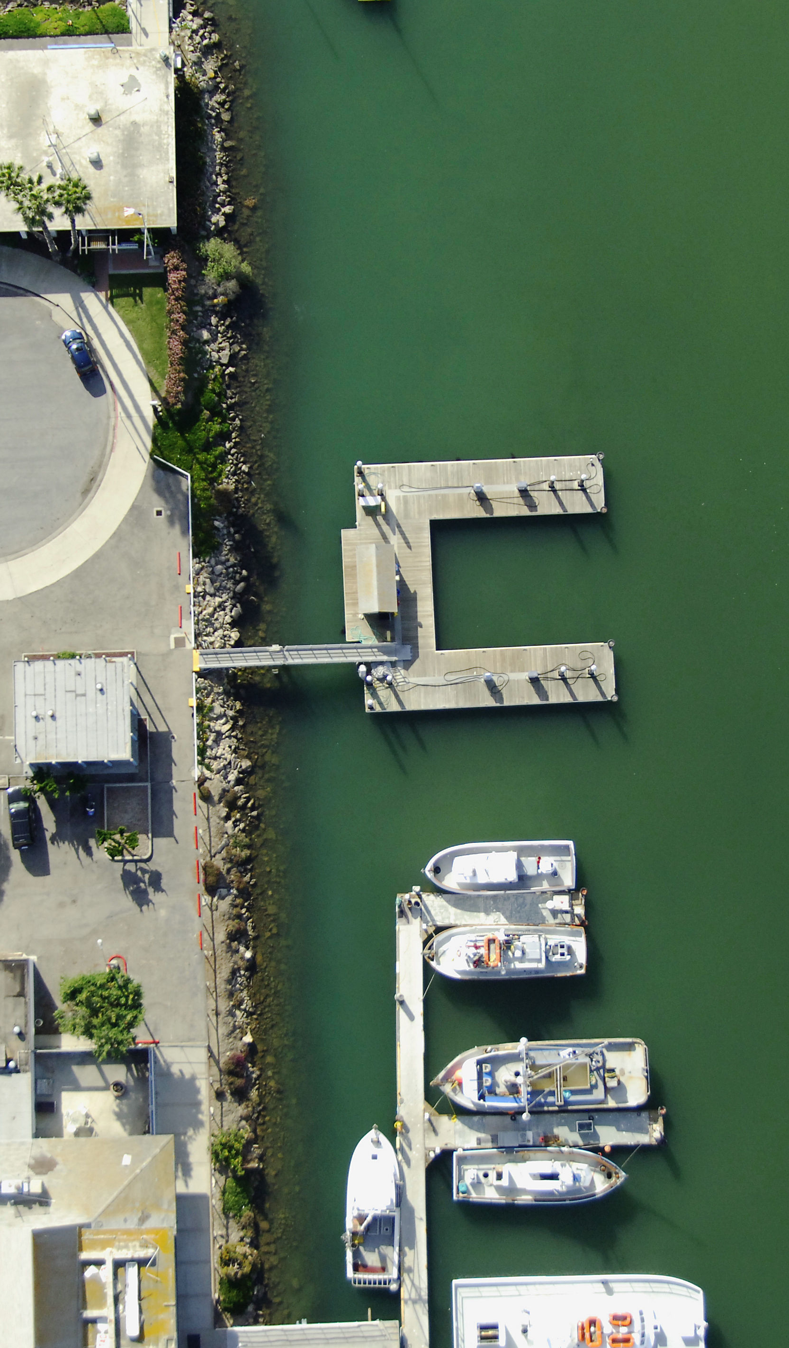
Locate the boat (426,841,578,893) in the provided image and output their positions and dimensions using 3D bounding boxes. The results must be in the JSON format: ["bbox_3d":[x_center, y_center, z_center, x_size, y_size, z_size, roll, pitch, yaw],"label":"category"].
[{"bbox_3d":[8.350,15.267,213.137,11.950,3.600,4.020,-2,85,0],"label":"boat"}]

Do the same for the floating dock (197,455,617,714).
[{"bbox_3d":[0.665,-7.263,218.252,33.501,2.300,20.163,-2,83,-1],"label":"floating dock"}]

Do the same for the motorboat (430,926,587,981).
[{"bbox_3d":[8.866,21.997,214.019,12.702,3.400,4.100,1,83,-1],"label":"motorboat"}]

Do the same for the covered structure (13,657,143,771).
[{"bbox_3d":[-25.032,3.133,212.818,9.348,3.800,8.430,-2,83,-1],"label":"covered structure"}]

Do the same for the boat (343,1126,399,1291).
[{"bbox_3d":[-1.672,41.805,211.129,4.090,3.400,12.480,0,85,0],"label":"boat"}]

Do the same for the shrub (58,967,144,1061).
[{"bbox_3d":[-22.390,26.278,208.809,6.435,5.800,6.756,0,83,-1],"label":"shrub"}]

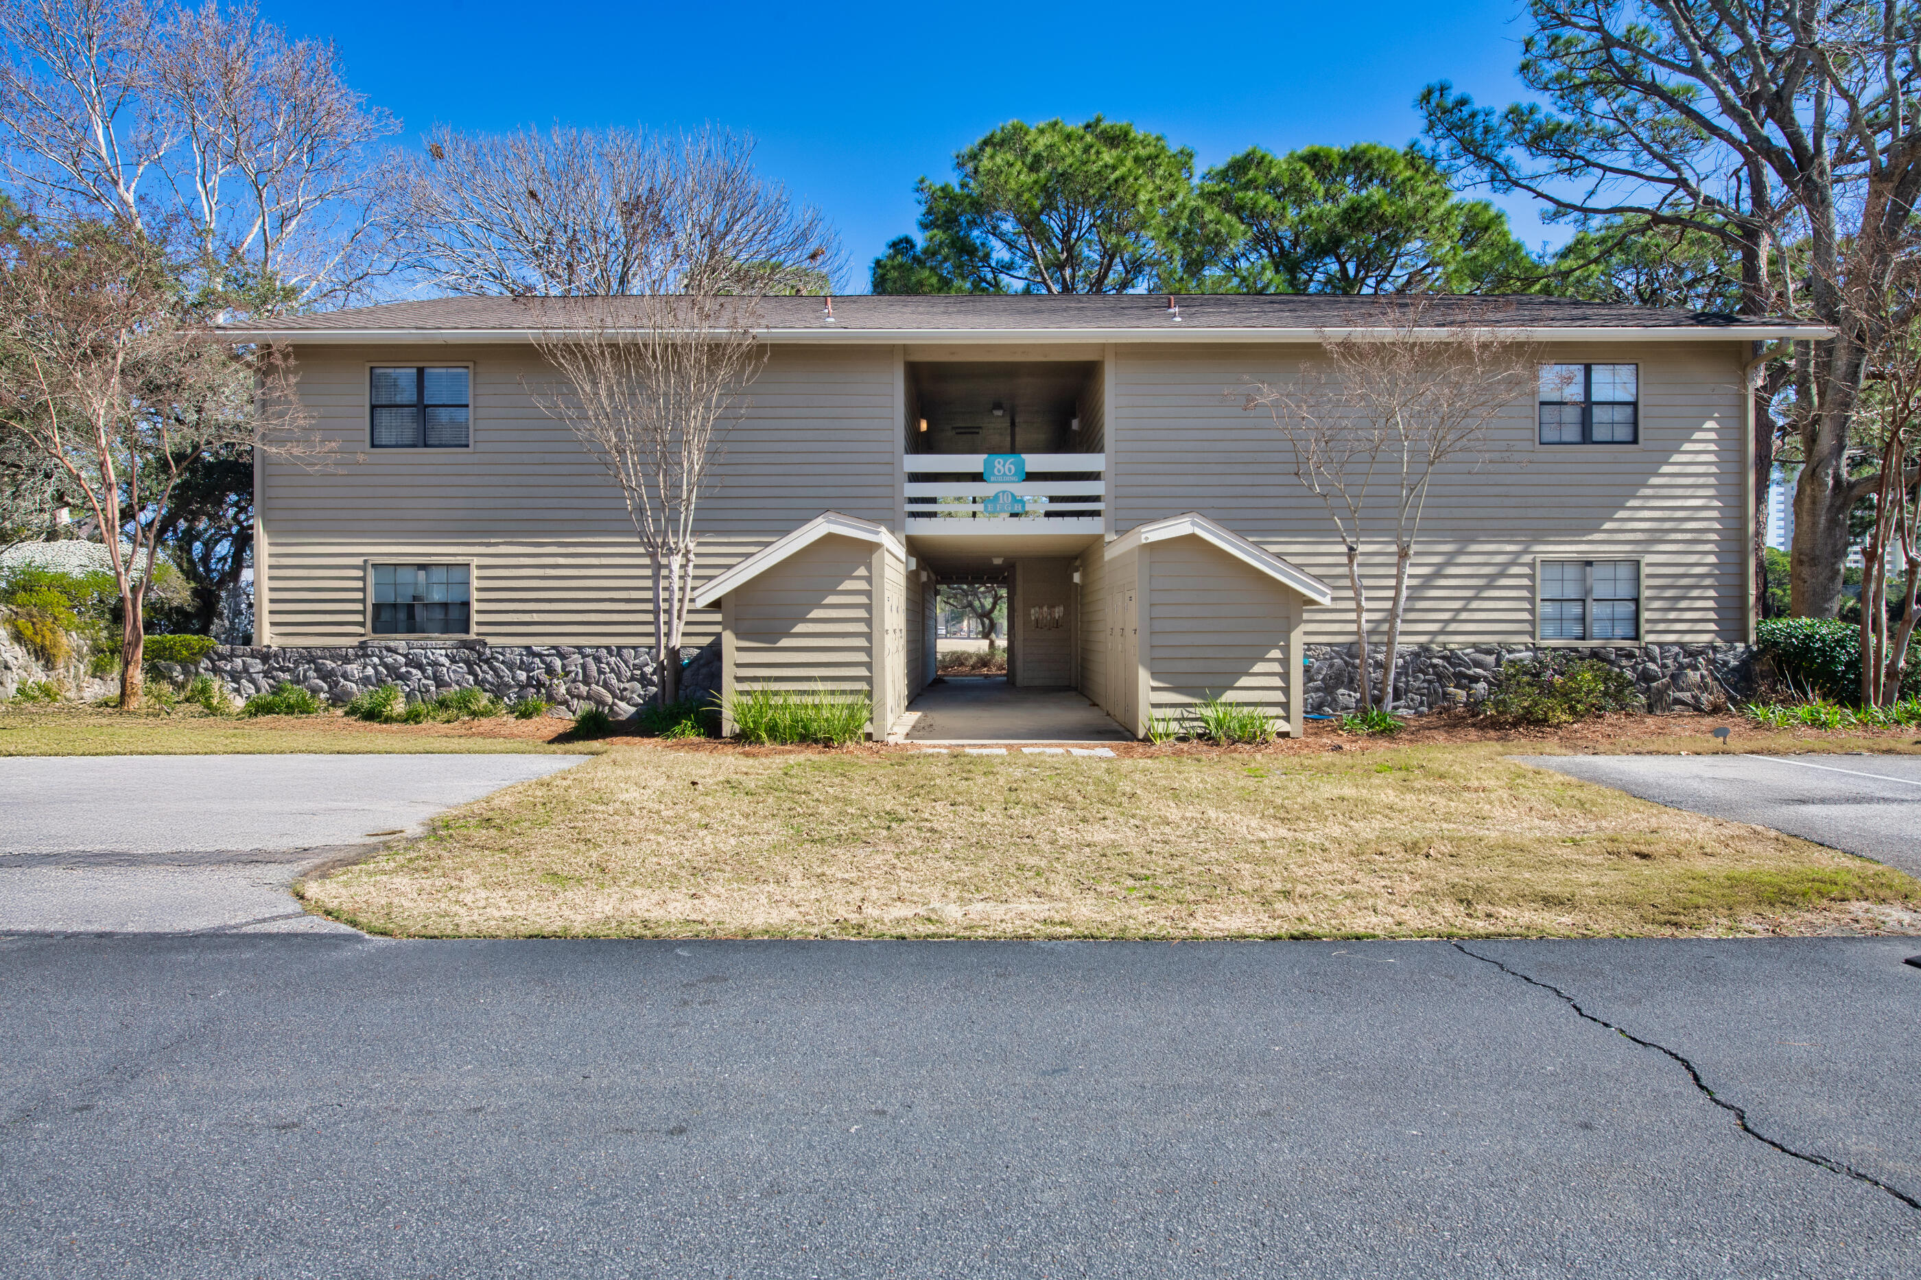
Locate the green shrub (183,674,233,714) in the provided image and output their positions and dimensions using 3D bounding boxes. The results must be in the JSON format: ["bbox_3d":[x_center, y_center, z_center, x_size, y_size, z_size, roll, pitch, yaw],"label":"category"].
[{"bbox_3d":[-10.400,0.740,14.000,0.660,0.550,0.600,0,0,0],"label":"green shrub"}]

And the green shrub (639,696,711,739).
[{"bbox_3d":[-3.530,0.960,12.500,0.900,0.480,0.800,0,0,0],"label":"green shrub"}]

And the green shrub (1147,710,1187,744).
[{"bbox_3d":[2.300,0.966,11.250,0.450,0.370,0.400,0,0,0],"label":"green shrub"}]

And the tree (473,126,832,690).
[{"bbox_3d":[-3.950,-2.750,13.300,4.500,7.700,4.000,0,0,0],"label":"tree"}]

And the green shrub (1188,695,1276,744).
[{"bbox_3d":[3.030,0.883,11.250,0.950,0.530,0.500,0,0,0],"label":"green shrub"}]

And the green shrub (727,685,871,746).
[{"bbox_3d":[-1.790,0.833,11.250,1.600,0.660,0.550,0,0,0],"label":"green shrub"}]

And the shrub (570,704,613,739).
[{"bbox_3d":[-4.510,0.990,12.400,0.540,0.410,0.500,0,0,0],"label":"shrub"}]

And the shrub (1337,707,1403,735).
[{"bbox_3d":[5.040,0.990,12.500,0.820,0.380,0.650,0,0,0],"label":"shrub"}]

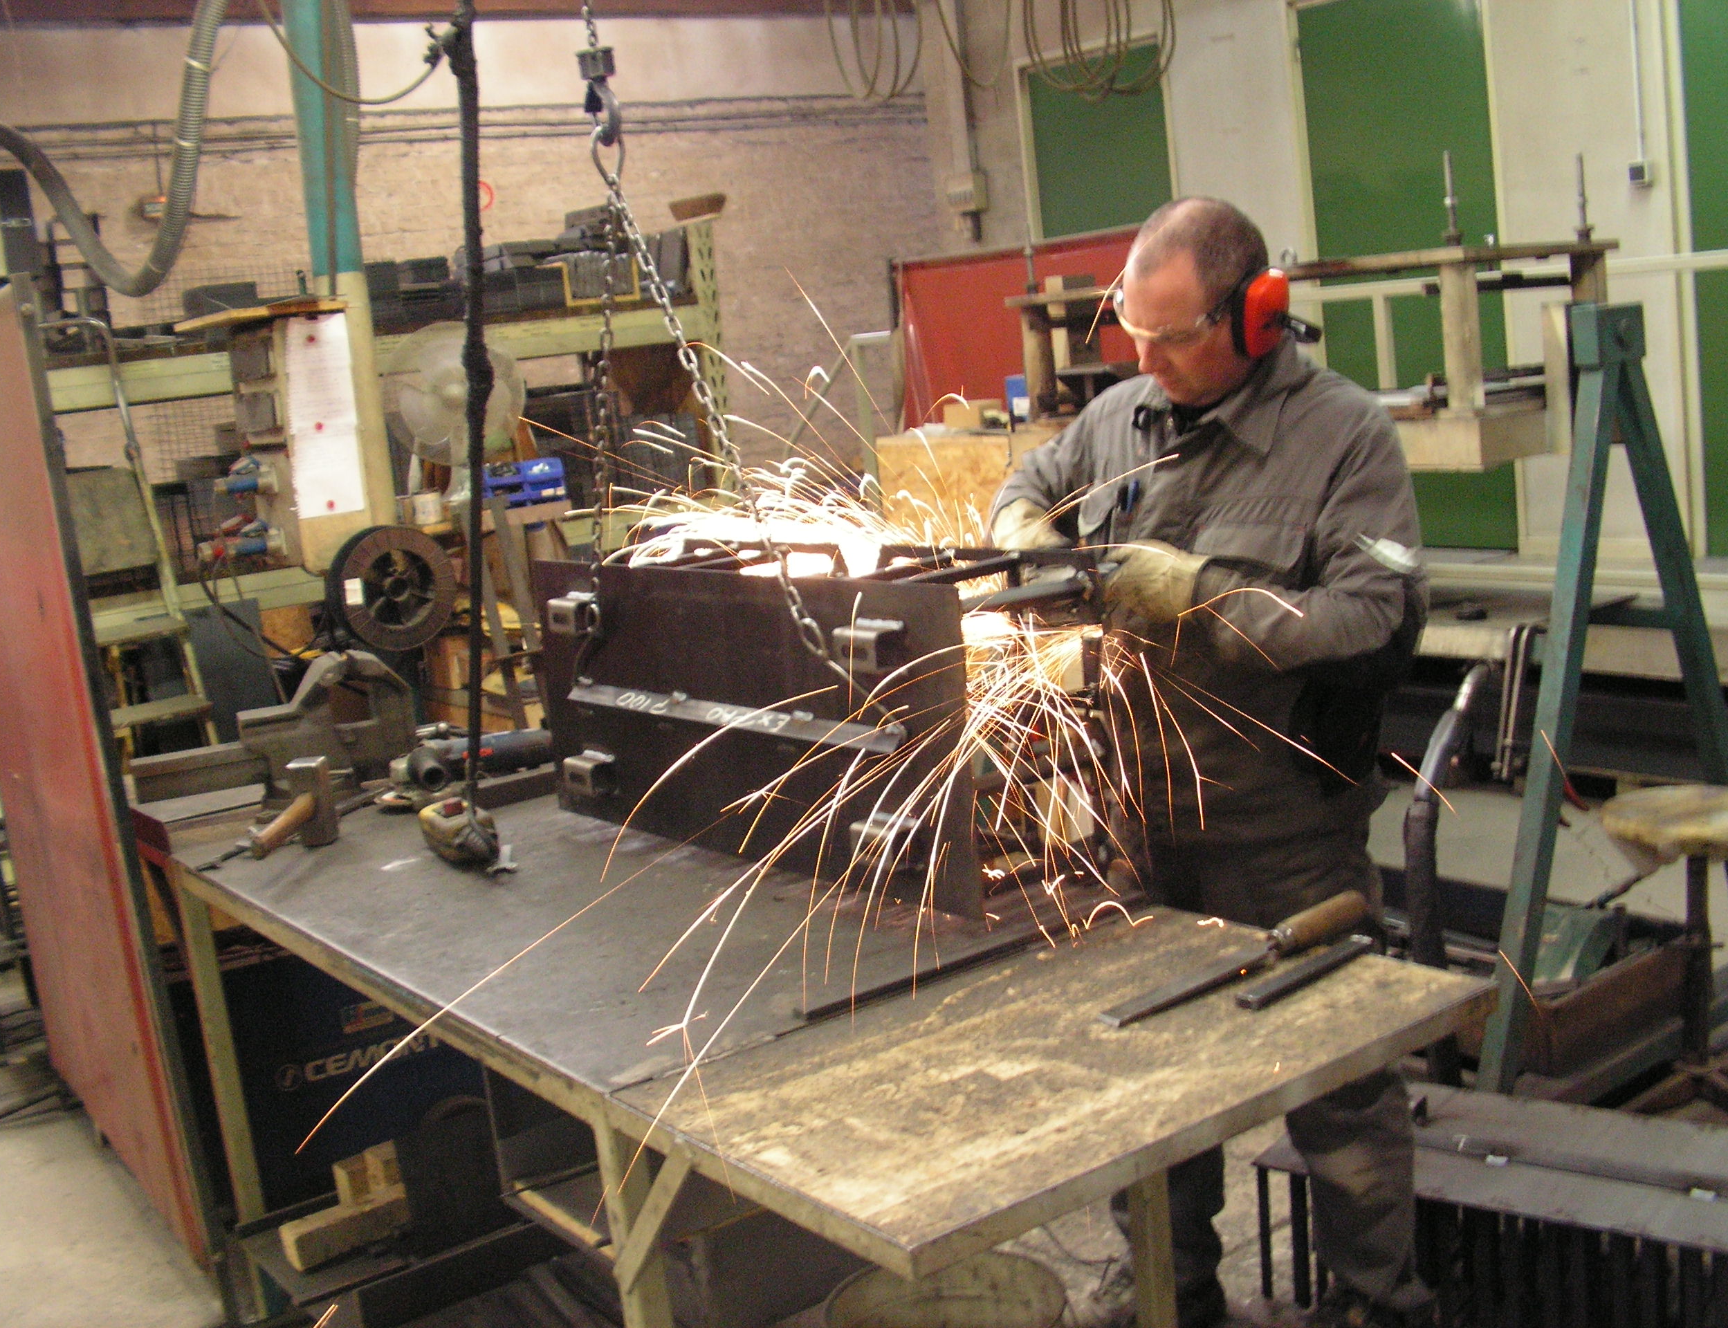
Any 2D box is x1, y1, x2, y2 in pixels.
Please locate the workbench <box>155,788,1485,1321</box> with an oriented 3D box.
[{"bbox_3d":[-0.250,0.759,2.688,0.765,0.852,2.256,-13,10,-34],"label":"workbench"}]

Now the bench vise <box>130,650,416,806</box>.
[{"bbox_3d":[-1.114,0.126,3.470,0.510,0.280,0.170,-9,9,-17],"label":"bench vise"}]

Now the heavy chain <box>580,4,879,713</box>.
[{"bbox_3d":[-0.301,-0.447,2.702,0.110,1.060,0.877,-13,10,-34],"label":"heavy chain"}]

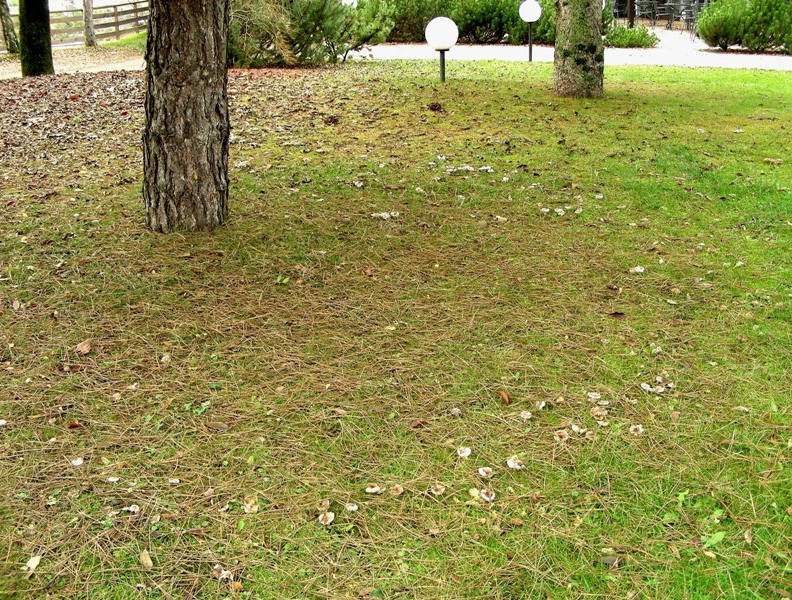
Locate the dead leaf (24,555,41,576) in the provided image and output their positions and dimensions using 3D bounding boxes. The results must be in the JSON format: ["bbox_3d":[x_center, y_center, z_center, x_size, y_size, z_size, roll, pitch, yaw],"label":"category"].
[{"bbox_3d":[-0.952,0.695,2.300,0.035,0.016,0.078,0,20,0],"label":"dead leaf"}]

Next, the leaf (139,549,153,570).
[{"bbox_3d":[-0.662,0.687,2.321,0.031,0.014,0.085,-3,21,-8],"label":"leaf"}]

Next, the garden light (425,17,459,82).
[{"bbox_3d":[0.560,-3.072,10.783,0.410,0.793,0.410,0,20,0],"label":"garden light"}]

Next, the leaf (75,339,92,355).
[{"bbox_3d":[-1.263,0.190,3.550,0.052,0.034,0.080,4,21,10],"label":"leaf"}]

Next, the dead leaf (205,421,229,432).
[{"bbox_3d":[-0.606,0.427,2.967,0.085,0.016,0.035,8,22,20],"label":"dead leaf"}]

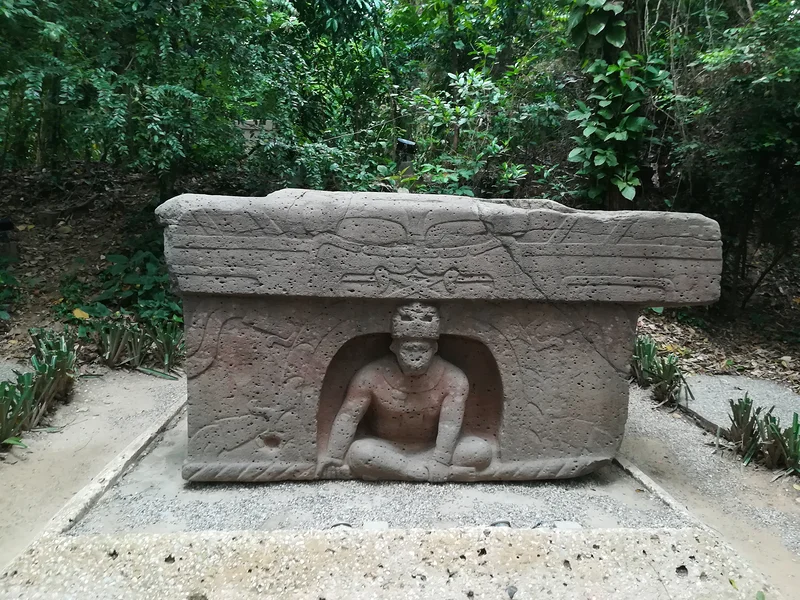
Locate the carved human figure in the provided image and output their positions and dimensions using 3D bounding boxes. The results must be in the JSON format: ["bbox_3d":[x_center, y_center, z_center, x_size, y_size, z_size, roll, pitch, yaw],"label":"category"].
[{"bbox_3d":[0.036,0.513,3.700,1.036,1.042,0.520,1,5,-6],"label":"carved human figure"}]

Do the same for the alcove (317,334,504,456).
[{"bbox_3d":[0.047,0.574,3.752,1.107,0.802,0.450,1,5,-6],"label":"alcove"}]

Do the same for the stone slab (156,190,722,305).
[{"bbox_3d":[0.212,-0.368,4.191,3.190,0.595,1.700,1,5,-6],"label":"stone slab"}]

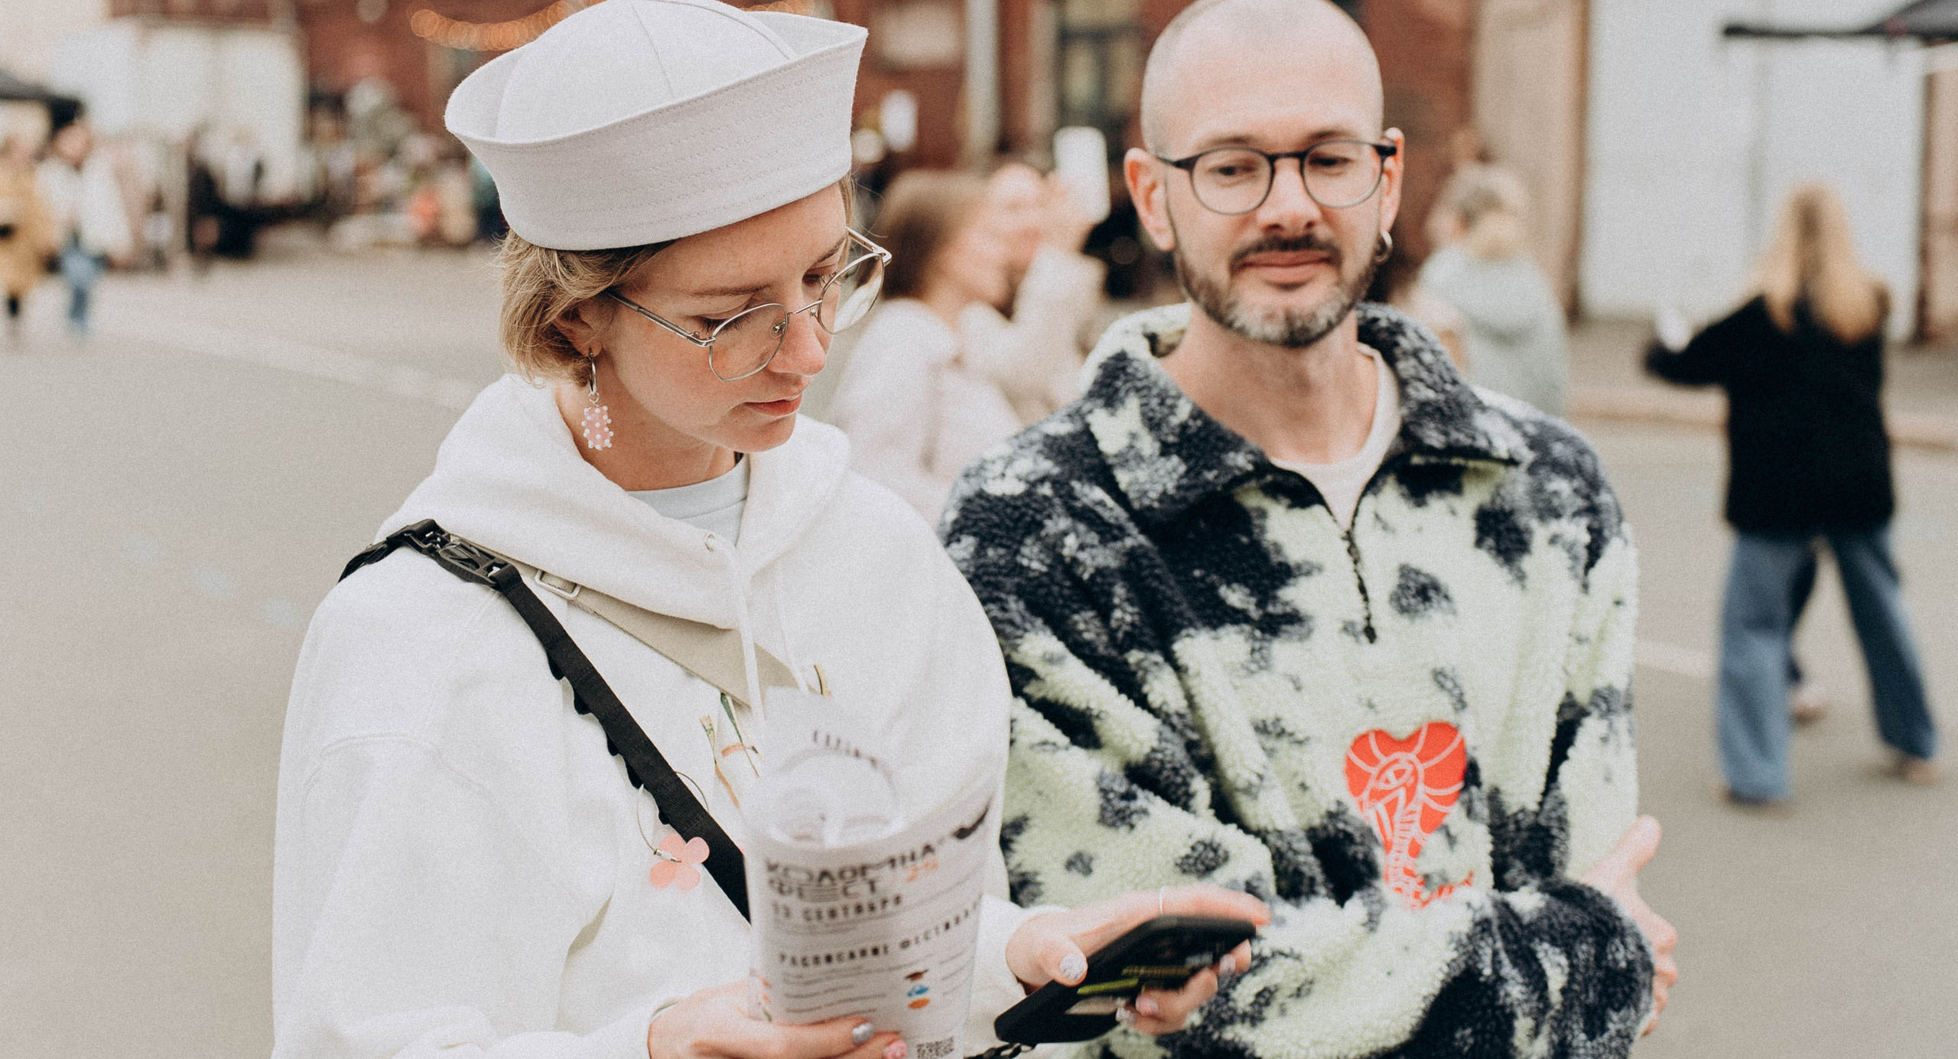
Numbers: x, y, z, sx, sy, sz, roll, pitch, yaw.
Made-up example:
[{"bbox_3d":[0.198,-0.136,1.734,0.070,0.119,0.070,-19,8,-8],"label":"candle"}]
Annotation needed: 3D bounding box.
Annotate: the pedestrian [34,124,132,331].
[{"bbox_3d":[-7.300,-2.426,20.875,0.620,1.740,0.420,-2,9,-12],"label":"pedestrian"}]

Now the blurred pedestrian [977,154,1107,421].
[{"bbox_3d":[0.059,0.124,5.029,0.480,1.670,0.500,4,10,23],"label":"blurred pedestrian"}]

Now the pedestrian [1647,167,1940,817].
[{"bbox_3d":[2.154,-0.115,6.763,0.700,1.610,0.520,1,9,6],"label":"pedestrian"}]

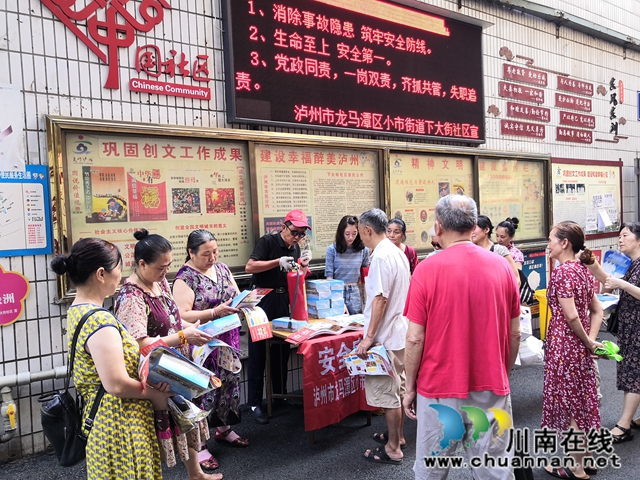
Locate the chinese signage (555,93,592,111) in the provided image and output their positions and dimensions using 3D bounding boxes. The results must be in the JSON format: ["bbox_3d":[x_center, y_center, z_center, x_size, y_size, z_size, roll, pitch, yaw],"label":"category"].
[{"bbox_3d":[3.904,-2.098,7.684,1.049,0.196,0.030,-4,2,-35],"label":"chinese signage"}]

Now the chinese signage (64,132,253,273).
[{"bbox_3d":[-1.227,-0.280,4.067,1.474,1.095,0.030,-4,2,-35],"label":"chinese signage"}]

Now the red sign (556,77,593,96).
[{"bbox_3d":[3.948,-2.360,7.715,1.050,0.200,0.030,-4,2,-35],"label":"red sign"}]

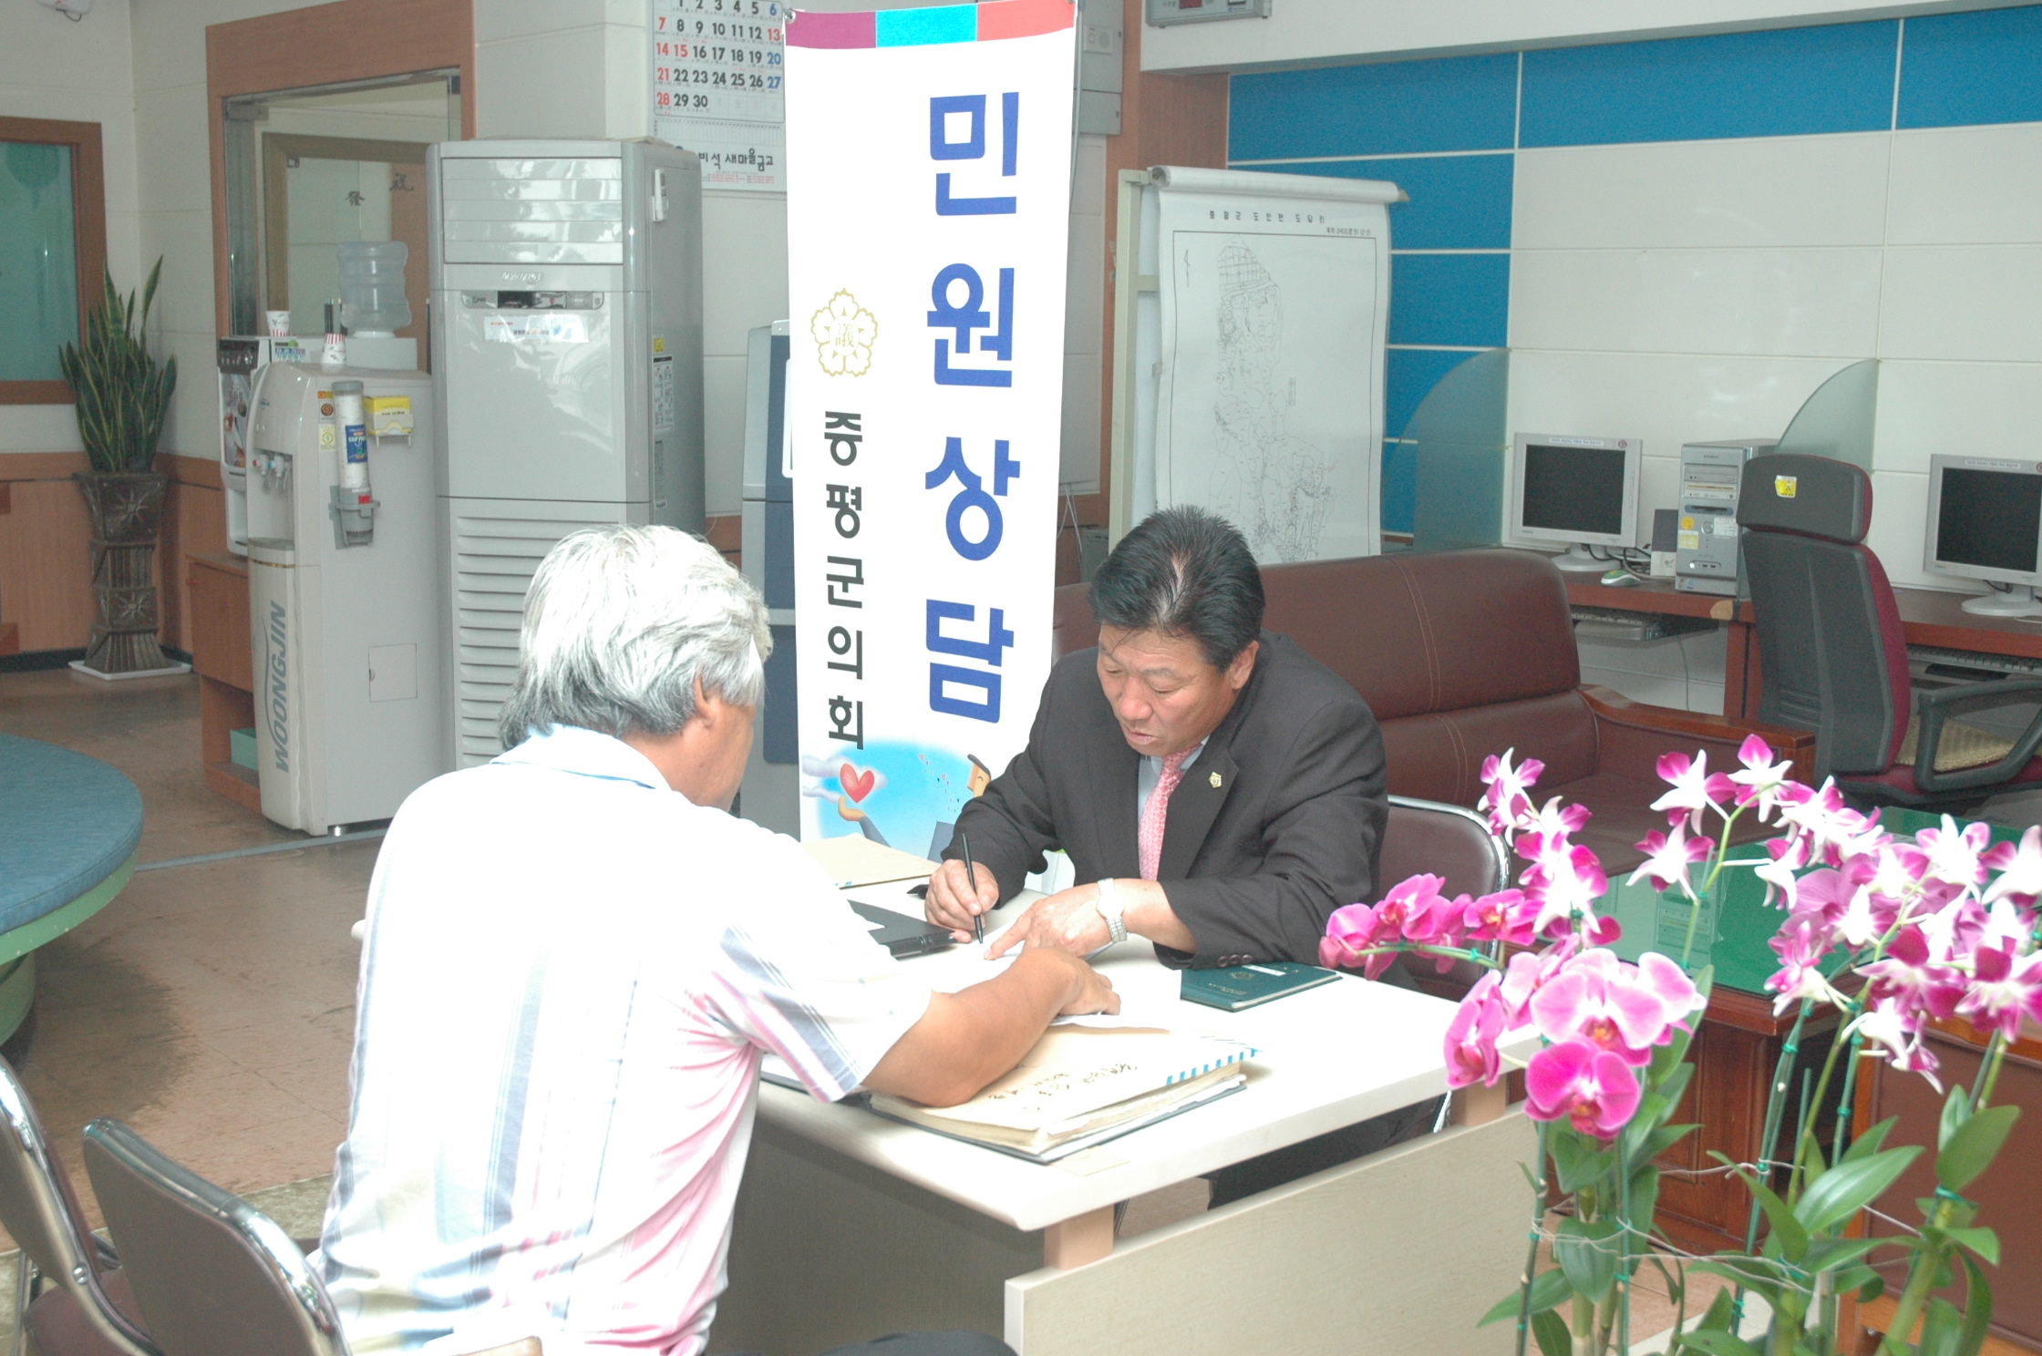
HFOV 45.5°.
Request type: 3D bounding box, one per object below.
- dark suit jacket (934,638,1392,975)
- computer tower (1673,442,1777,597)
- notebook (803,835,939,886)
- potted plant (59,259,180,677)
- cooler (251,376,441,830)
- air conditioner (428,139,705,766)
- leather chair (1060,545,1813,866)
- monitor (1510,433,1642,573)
[{"bbox_3d":[0.215,0.222,2.991,0.550,0.580,0.550,6,10,31],"label":"dark suit jacket"},{"bbox_3d":[1.904,-0.422,6.363,0.176,0.375,0.421,9,12,43],"label":"computer tower"},{"bbox_3d":[-0.265,0.237,3.031,0.290,0.025,0.230,-5,11,-35],"label":"notebook"},{"bbox_3d":[-3.427,-0.805,9.262,0.420,1.540,0.420,-7,12,-41],"label":"potted plant"},{"bbox_3d":[-1.830,-0.230,6.697,0.440,1.240,0.350,-7,12,-41],"label":"cooler"},{"bbox_3d":[-1.223,-0.512,6.656,0.600,1.825,0.410,2,9,11],"label":"air conditioner"},{"bbox_3d":[0.698,0.284,4.675,1.820,0.900,0.820,-7,12,-41],"label":"leather chair"},{"bbox_3d":[1.580,-0.490,6.809,0.390,0.366,0.190,8,12,41],"label":"monitor"}]

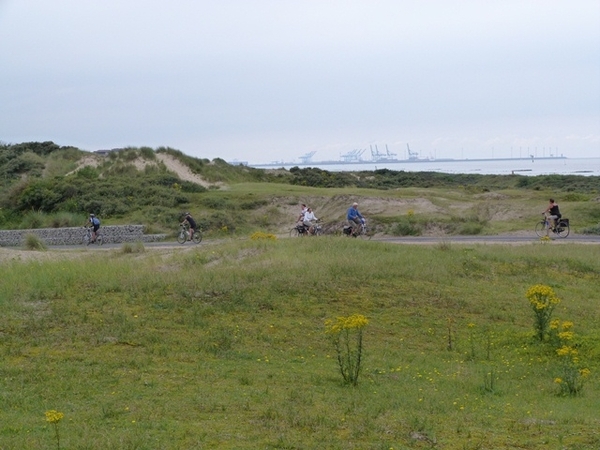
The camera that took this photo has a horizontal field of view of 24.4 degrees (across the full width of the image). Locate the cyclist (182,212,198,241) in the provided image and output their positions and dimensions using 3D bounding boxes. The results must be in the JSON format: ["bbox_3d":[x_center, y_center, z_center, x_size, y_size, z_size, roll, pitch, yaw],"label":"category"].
[{"bbox_3d":[-5.964,0.107,74.500,0.920,1.550,0.500,1,3,39],"label":"cyclist"}]

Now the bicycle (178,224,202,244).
[{"bbox_3d":[-5.905,0.521,74.500,1.750,1.050,0.600,1,3,39],"label":"bicycle"}]

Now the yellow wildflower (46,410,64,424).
[{"bbox_3d":[-1.237,0.969,7.000,0.090,0.065,0.085,-1,3,0],"label":"yellow wildflower"}]

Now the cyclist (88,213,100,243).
[{"bbox_3d":[-11.570,0.212,77.500,0.900,1.620,0.520,1,3,41],"label":"cyclist"}]

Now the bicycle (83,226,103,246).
[{"bbox_3d":[-11.559,0.637,77.500,1.750,1.070,0.600,1,3,41],"label":"bicycle"}]

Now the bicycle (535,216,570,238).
[{"bbox_3d":[11.217,0.053,61.500,1.800,1.100,0.600,1,3,40],"label":"bicycle"}]

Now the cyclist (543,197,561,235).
[{"bbox_3d":[11.186,-0.377,61.500,0.880,1.570,0.500,1,3,40],"label":"cyclist"}]

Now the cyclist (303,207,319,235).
[{"bbox_3d":[0.531,-0.082,67.000,0.850,1.500,0.520,1,3,40],"label":"cyclist"}]

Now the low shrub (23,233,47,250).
[{"bbox_3d":[-13.736,0.857,72.000,1.150,0.900,1.100,-1,3,0],"label":"low shrub"}]

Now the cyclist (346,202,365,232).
[{"bbox_3d":[2.659,-0.222,65.500,0.900,1.620,0.550,1,3,40],"label":"cyclist"}]

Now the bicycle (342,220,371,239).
[{"bbox_3d":[2.716,0.194,65.500,1.800,1.100,0.600,1,3,41],"label":"bicycle"}]

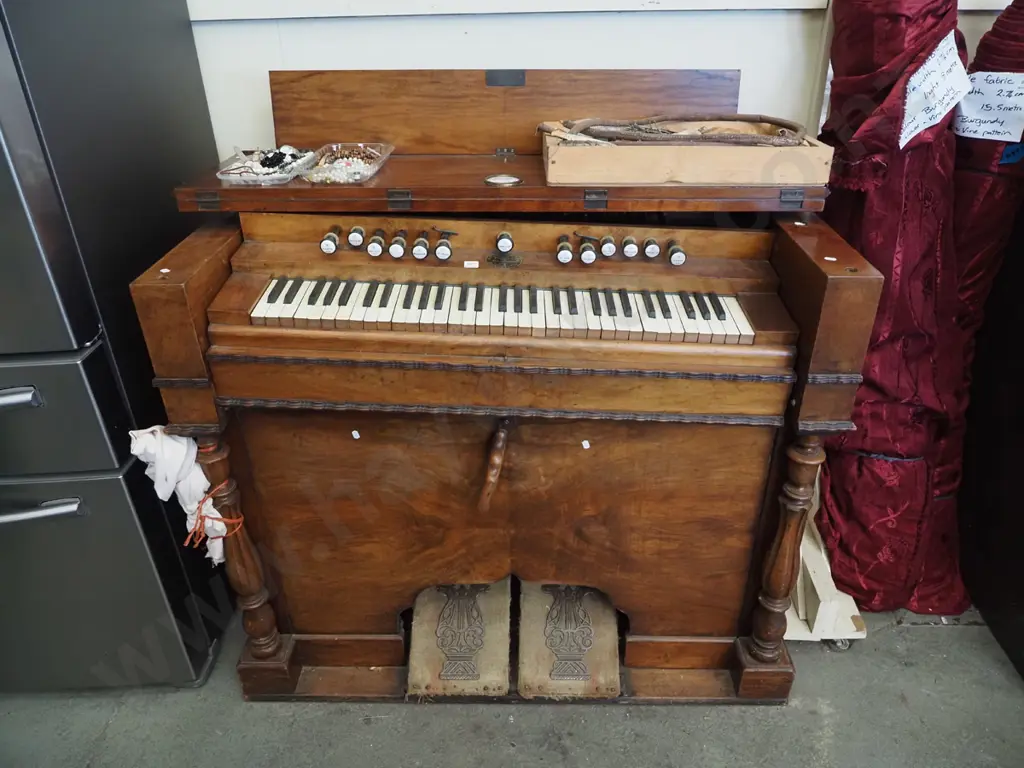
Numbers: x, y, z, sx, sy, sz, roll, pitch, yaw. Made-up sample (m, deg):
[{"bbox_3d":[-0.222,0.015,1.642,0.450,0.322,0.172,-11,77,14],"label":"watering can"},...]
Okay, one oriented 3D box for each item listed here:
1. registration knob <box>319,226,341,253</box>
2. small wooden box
[{"bbox_3d":[-0.325,-0.264,1.289,0.031,0.031,0.074,2,36,-1],"label":"registration knob"},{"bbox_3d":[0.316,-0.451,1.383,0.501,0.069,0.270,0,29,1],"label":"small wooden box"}]

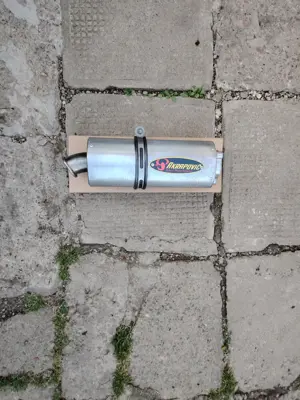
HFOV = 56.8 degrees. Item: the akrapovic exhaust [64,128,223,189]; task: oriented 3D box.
[{"bbox_3d":[-0.019,-0.120,0.795,0.456,0.108,0.178,1,88,0],"label":"akrapovic exhaust"}]

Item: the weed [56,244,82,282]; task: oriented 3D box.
[{"bbox_3d":[-0.266,0.207,0.904,0.078,0.030,0.124,0,88,0],"label":"weed"}]

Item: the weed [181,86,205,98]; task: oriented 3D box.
[{"bbox_3d":[0.142,-0.359,0.927,0.080,0.030,0.040,0,88,0],"label":"weed"}]

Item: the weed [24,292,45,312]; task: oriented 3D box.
[{"bbox_3d":[-0.372,0.333,0.900,0.071,0.028,0.065,0,88,0],"label":"weed"}]

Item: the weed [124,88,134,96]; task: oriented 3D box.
[{"bbox_3d":[-0.069,-0.362,0.933,0.034,0.020,0.027,0,88,0],"label":"weed"}]

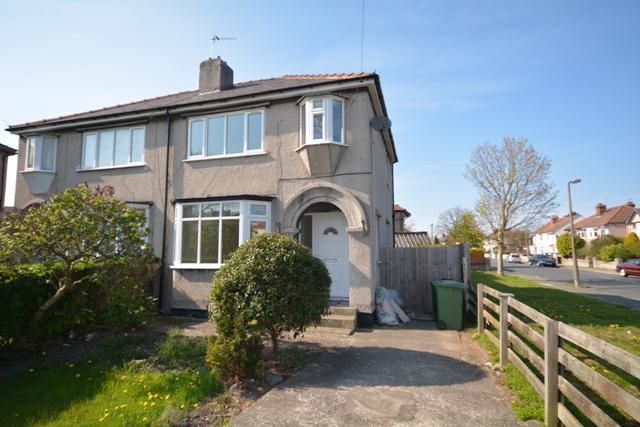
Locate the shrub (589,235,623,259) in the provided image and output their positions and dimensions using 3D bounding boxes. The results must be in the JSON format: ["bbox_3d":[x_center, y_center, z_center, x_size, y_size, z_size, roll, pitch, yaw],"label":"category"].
[{"bbox_3d":[30.680,3.654,36.300,2.800,2.700,2.800,-2,-6,16],"label":"shrub"}]

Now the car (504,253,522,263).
[{"bbox_3d":[30.818,7.103,53.800,1.720,1.480,4.000,-2,-6,16],"label":"car"}]

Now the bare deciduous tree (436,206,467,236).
[{"bbox_3d":[17.454,2.868,44.000,5.000,7.630,5.000,-2,-6,18],"label":"bare deciduous tree"}]

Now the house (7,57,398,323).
[{"bbox_3d":[-3.585,-1.489,13.693,12.800,9.300,8.500,-2,-6,16],"label":"house"}]

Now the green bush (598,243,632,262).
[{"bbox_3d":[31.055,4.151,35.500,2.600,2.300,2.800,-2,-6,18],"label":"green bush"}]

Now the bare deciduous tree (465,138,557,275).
[{"bbox_3d":[14.039,-0.626,25.025,6.100,10.300,6.100,-2,-6,18],"label":"bare deciduous tree"}]

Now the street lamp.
[{"bbox_3d":[13.677,1.005,17.804,0.800,5.750,0.280,-2,-6,18],"label":"street lamp"}]

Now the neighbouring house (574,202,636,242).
[{"bbox_3d":[49.405,2.779,55.540,7.800,9.200,11.900,-2,-6,16],"label":"neighbouring house"}]

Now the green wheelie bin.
[{"bbox_3d":[3.060,2.150,7.950,0.730,1.070,0.580,-2,-6,18],"label":"green wheelie bin"}]

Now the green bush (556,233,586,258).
[{"bbox_3d":[32.851,4.288,44.300,2.900,3.500,2.900,-2,-6,16],"label":"green bush"}]

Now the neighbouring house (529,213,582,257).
[{"bbox_3d":[49.000,4.870,68.000,7.200,8.200,13.000,-2,-6,18],"label":"neighbouring house"}]

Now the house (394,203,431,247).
[{"bbox_3d":[5.400,1.744,36.000,8.000,7.800,9.000,-2,-6,19],"label":"house"}]

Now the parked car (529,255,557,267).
[{"bbox_3d":[26.347,5.613,40.000,1.730,1.440,4.200,-2,-6,16],"label":"parked car"}]

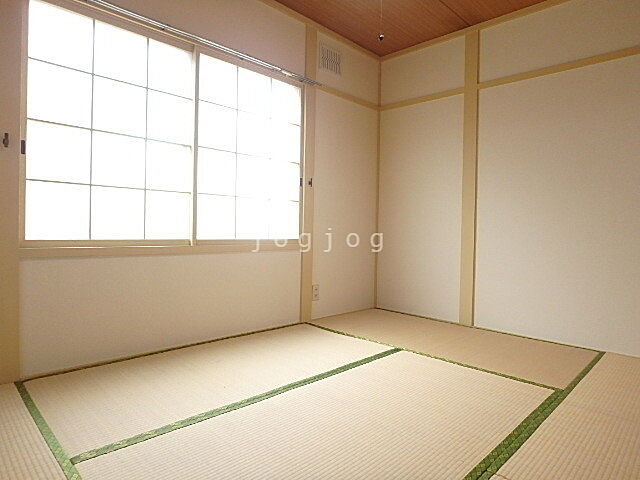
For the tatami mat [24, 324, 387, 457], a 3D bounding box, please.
[{"bbox_3d":[-0.424,0.681,2.090,0.869,0.040,1.762,2,2,45],"label":"tatami mat"}]

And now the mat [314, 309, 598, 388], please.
[{"bbox_3d":[0.821,0.695,2.731,1.737,0.040,0.894,2,2,45],"label":"mat"}]

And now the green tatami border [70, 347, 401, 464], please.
[{"bbox_3d":[-0.126,0.680,1.790,0.050,0.012,1.748,2,2,45],"label":"green tatami border"}]

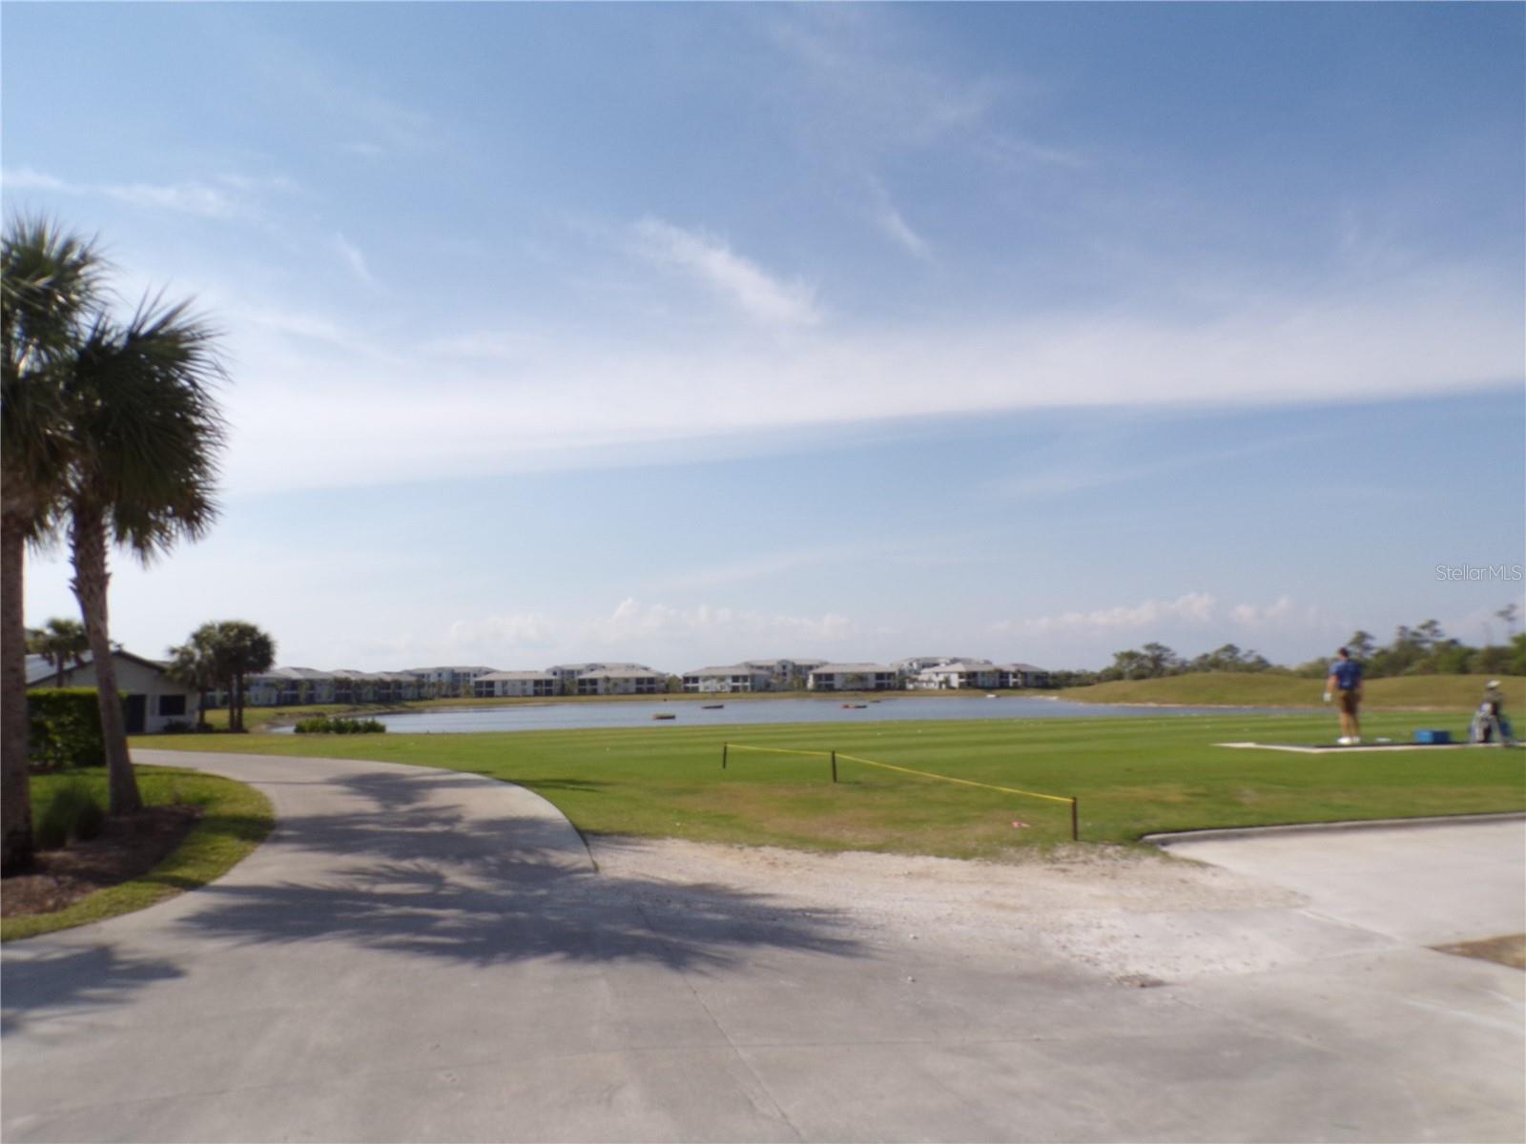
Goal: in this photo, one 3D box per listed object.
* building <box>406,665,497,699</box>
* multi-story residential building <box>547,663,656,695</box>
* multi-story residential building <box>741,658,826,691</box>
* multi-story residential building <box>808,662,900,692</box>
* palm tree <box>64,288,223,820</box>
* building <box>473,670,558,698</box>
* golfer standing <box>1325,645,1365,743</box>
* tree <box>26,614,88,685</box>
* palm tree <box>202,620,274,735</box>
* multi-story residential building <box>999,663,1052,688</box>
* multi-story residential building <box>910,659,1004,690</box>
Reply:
[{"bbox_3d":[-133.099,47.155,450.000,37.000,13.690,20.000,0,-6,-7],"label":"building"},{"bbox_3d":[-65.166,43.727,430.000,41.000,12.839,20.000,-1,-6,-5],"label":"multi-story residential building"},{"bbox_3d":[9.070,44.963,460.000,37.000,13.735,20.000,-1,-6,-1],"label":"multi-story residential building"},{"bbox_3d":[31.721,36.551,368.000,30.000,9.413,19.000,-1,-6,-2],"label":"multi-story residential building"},{"bbox_3d":[-7.712,-0.201,13.200,2.100,6.455,2.100,-1,-6,0],"label":"palm tree"},{"bbox_3d":[-86.039,39.081,368.000,28.500,9.330,19.000,0,-6,-6],"label":"building"},{"bbox_3d":[10.667,2.268,19.400,0.580,1.782,0.380,-1,-6,-3],"label":"golfer standing"},{"bbox_3d":[-32.602,4.859,49.000,3.200,5.687,3.200,-1,-6,0],"label":"tree"},{"bbox_3d":[-26.216,5.225,53.000,3.600,5.614,3.600,-1,-6,0],"label":"palm tree"},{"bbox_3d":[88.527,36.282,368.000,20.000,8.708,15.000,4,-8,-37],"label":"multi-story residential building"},{"bbox_3d":[68.163,36.270,370.000,26.000,10.423,17.000,2,-7,-30],"label":"multi-story residential building"}]

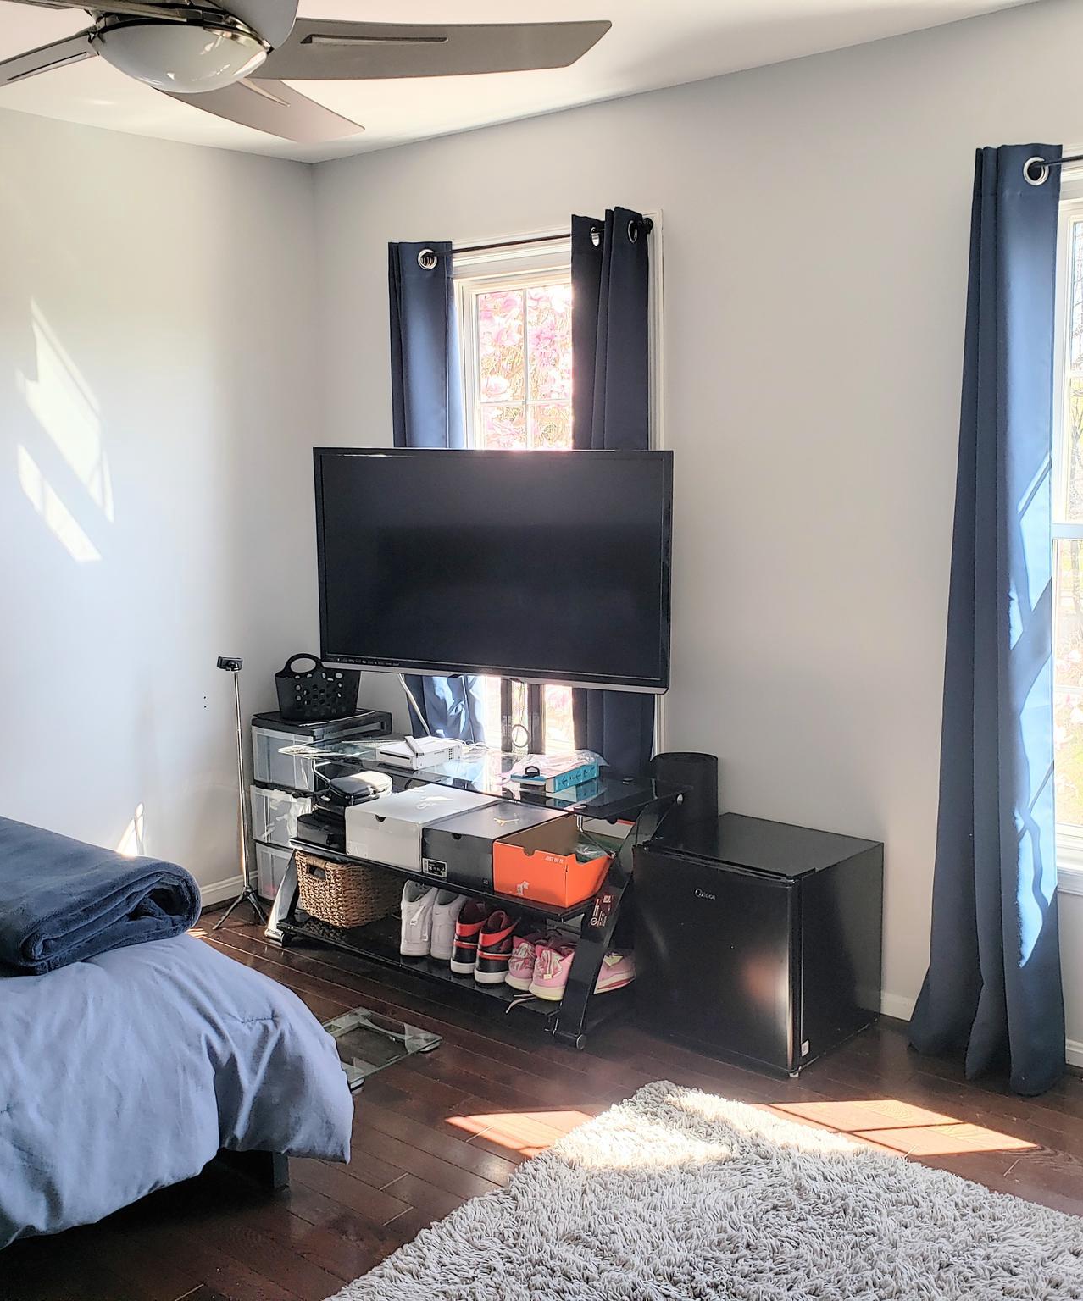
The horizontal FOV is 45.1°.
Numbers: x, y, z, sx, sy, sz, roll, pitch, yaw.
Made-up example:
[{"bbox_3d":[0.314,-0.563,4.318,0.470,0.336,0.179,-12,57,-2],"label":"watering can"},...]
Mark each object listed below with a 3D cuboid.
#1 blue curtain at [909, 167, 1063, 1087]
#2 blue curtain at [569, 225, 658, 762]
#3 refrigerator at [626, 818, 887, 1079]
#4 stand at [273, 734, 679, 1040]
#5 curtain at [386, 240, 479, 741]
[{"bbox_3d":[1.060,-0.055,2.997,0.340,2.140,0.160,6,12,40],"label":"blue curtain"},{"bbox_3d":[0.204,-0.163,3.742,0.270,2.130,0.135,6,12,40],"label":"blue curtain"},{"bbox_3d":[0.559,0.736,3.384,0.480,0.487,0.430,7,12,42],"label":"refrigerator"},{"bbox_3d":[-0.235,0.640,3.849,1.310,0.575,0.530,6,12,40],"label":"stand"},{"bbox_3d":[-0.331,-0.218,4.191,0.290,2.130,0.135,6,12,40],"label":"curtain"}]

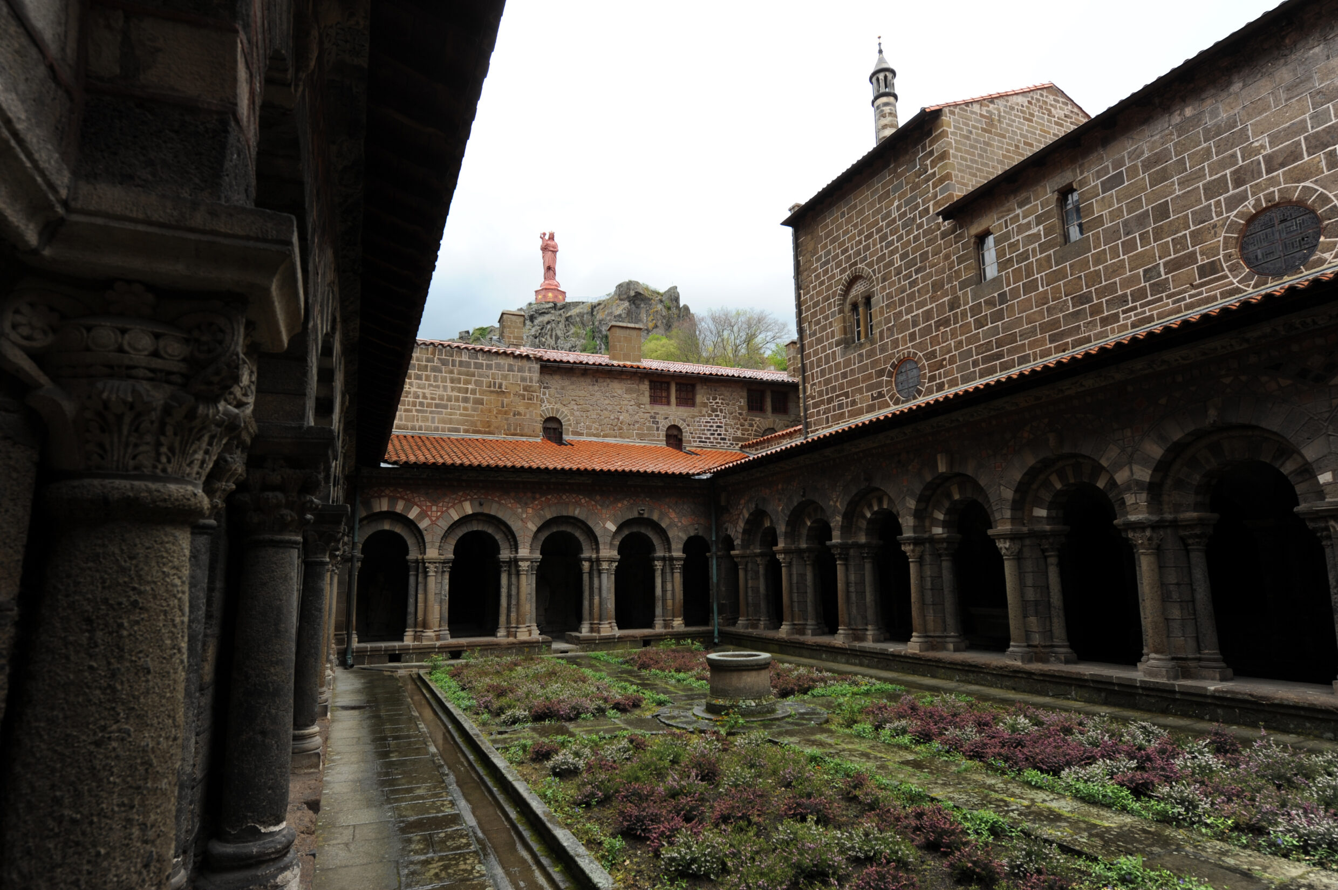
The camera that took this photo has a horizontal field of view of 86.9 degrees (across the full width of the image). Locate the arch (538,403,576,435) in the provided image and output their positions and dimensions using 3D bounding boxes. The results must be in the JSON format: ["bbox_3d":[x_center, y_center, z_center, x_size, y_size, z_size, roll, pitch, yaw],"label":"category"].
[{"bbox_3d":[-3.937,-0.845,24.773,1.274,1.081,0.328,3,-11,-22],"label":"arch"}]

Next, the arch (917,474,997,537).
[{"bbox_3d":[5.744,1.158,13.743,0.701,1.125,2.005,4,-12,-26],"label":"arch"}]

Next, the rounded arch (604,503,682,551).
[{"bbox_3d":[-0.774,2.229,19.033,2.180,1.260,0.450,4,-12,-24],"label":"rounded arch"}]

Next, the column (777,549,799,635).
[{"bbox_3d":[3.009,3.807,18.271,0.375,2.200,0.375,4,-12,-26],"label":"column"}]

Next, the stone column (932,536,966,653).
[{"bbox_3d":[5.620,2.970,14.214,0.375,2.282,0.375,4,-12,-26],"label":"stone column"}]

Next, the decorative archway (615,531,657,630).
[{"bbox_3d":[-0.918,3.784,19.768,1.269,2.740,0.432,4,-12,-25],"label":"decorative archway"}]

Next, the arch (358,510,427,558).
[{"bbox_3d":[-6.588,2.094,16.571,1.650,1.030,0.450,4,-12,-24],"label":"arch"}]

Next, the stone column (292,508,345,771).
[{"bbox_3d":[-2.833,1.489,5.594,0.360,2.000,0.360,4,-12,-24],"label":"stone column"}]

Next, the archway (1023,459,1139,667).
[{"bbox_3d":[6.665,1.851,11.413,0.656,3.320,1.969,4,-12,-24],"label":"archway"}]

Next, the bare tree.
[{"bbox_3d":[11.043,-15.002,105.000,13.500,10.000,12.000,4,-12,-24],"label":"bare tree"}]

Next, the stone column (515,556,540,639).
[{"bbox_3d":[-3.654,3.924,18.182,0.608,2.025,0.567,4,-12,-25],"label":"stone column"}]

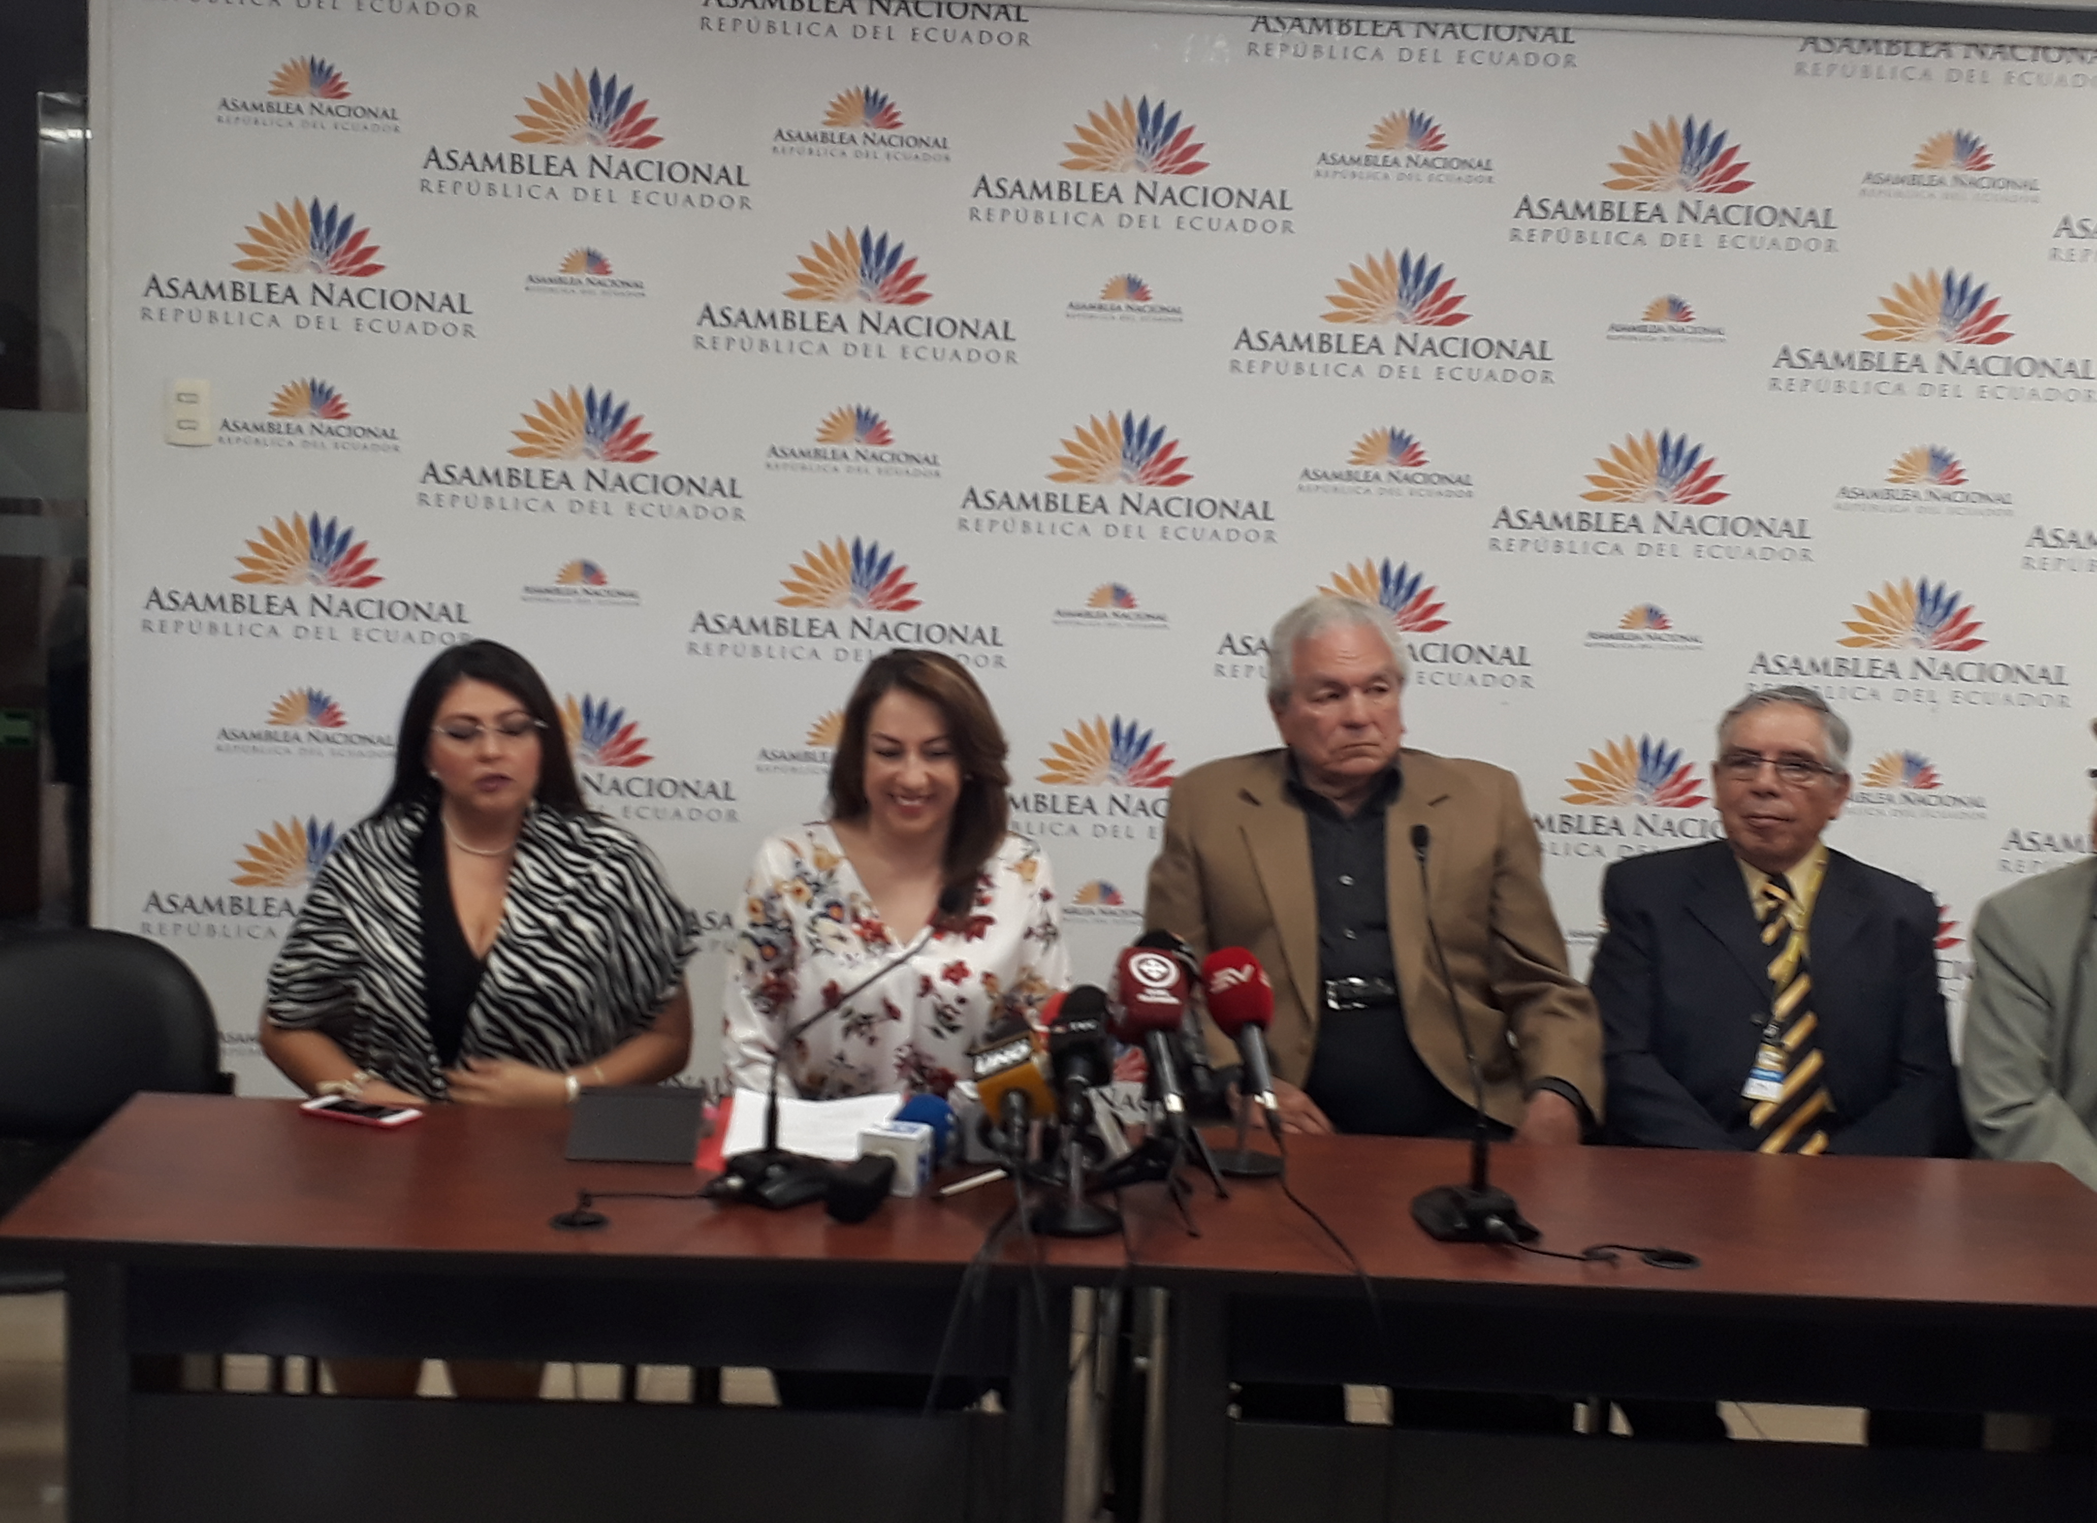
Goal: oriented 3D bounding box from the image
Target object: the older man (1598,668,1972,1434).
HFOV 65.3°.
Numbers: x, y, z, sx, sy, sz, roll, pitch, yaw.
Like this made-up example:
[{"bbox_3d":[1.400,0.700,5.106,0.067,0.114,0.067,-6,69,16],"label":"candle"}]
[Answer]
[{"bbox_3d":[0.986,0.563,2.251,0.530,1.335,0.740,3,4,9],"label":"older man"}]

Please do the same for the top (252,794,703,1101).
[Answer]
[{"bbox_3d":[-0.759,0.263,2.228,0.580,0.450,0.330,2,4,-3],"label":"top"}]

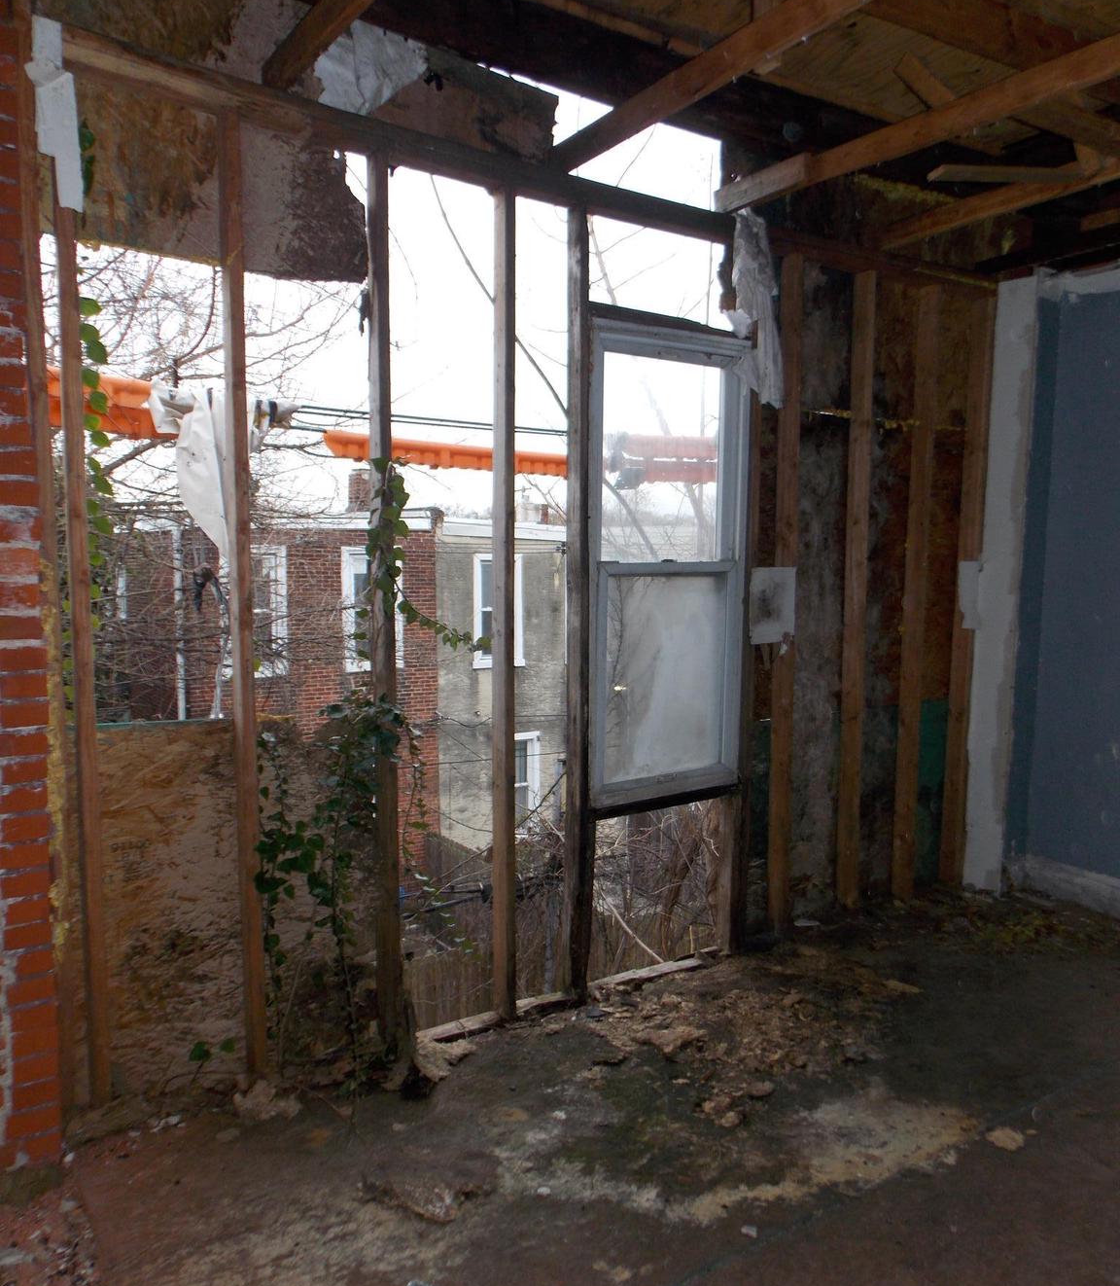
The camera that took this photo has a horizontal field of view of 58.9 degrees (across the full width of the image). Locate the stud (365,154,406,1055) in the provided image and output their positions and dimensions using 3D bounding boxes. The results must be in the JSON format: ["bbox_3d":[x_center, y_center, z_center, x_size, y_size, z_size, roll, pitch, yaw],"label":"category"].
[{"bbox_3d":[-0.527,-0.051,2.956,0.038,2.663,0.088,-4,7,-33],"label":"stud"}]

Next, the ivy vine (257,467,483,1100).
[{"bbox_3d":[-0.558,0.360,2.979,0.710,1.820,0.250,-4,7,-33],"label":"ivy vine"}]

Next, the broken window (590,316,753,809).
[{"bbox_3d":[0.373,-0.256,3.524,0.703,1.635,0.090,-4,7,-33],"label":"broken window"}]

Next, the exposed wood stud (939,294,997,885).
[{"bbox_3d":[1.845,-0.204,4.522,0.038,2.653,0.088,-4,7,-33],"label":"exposed wood stud"}]

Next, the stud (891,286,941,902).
[{"bbox_3d":[1.550,-0.183,4.327,0.038,2.658,0.088,-4,7,-33],"label":"stud"}]

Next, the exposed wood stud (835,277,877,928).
[{"bbox_3d":[1.223,-0.180,4.109,0.038,2.623,0.088,-4,7,-33],"label":"exposed wood stud"}]

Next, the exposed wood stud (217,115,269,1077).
[{"bbox_3d":[-0.871,-0.062,2.725,0.038,2.598,0.088,-4,7,-33],"label":"exposed wood stud"}]

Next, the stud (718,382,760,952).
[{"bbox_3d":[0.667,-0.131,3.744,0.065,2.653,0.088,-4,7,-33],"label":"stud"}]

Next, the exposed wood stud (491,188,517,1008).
[{"bbox_3d":[-0.179,-0.075,3.185,0.038,2.658,0.088,-4,7,-33],"label":"exposed wood stud"}]

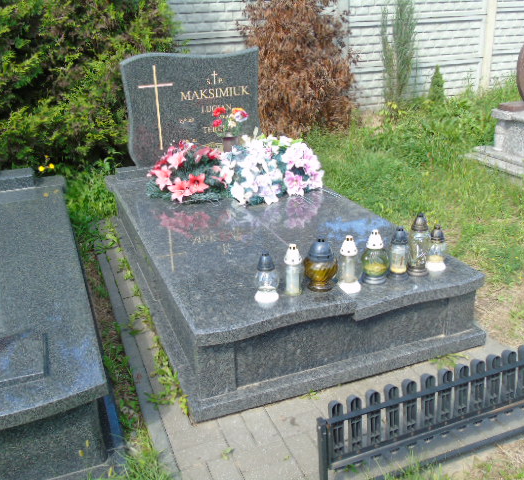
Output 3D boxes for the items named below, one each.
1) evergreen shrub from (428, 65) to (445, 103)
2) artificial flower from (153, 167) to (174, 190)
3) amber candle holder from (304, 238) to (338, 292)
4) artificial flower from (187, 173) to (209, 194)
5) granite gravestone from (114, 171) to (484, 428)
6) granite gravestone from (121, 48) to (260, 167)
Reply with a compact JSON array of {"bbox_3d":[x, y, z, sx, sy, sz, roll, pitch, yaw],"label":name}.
[{"bbox_3d":[2.098,-1.836,6.362,0.190,0.458,0.190,-9,23,-21],"label":"evergreen shrub"},{"bbox_3d":[-0.654,-0.405,3.527,0.130,0.150,0.110,7,23,17],"label":"artificial flower"},{"bbox_3d":[0.257,0.098,2.261,0.135,0.228,0.135,0,22,0],"label":"amber candle holder"},{"bbox_3d":[-0.418,-0.372,3.528,0.130,0.135,0.100,-3,22,-6],"label":"artificial flower"},{"bbox_3d":[-0.070,-0.012,3.278,1.420,0.410,2.500,-9,23,-21],"label":"granite gravestone"},{"bbox_3d":[-0.515,-1.010,4.087,1.050,0.835,0.090,-9,23,-20],"label":"granite gravestone"}]

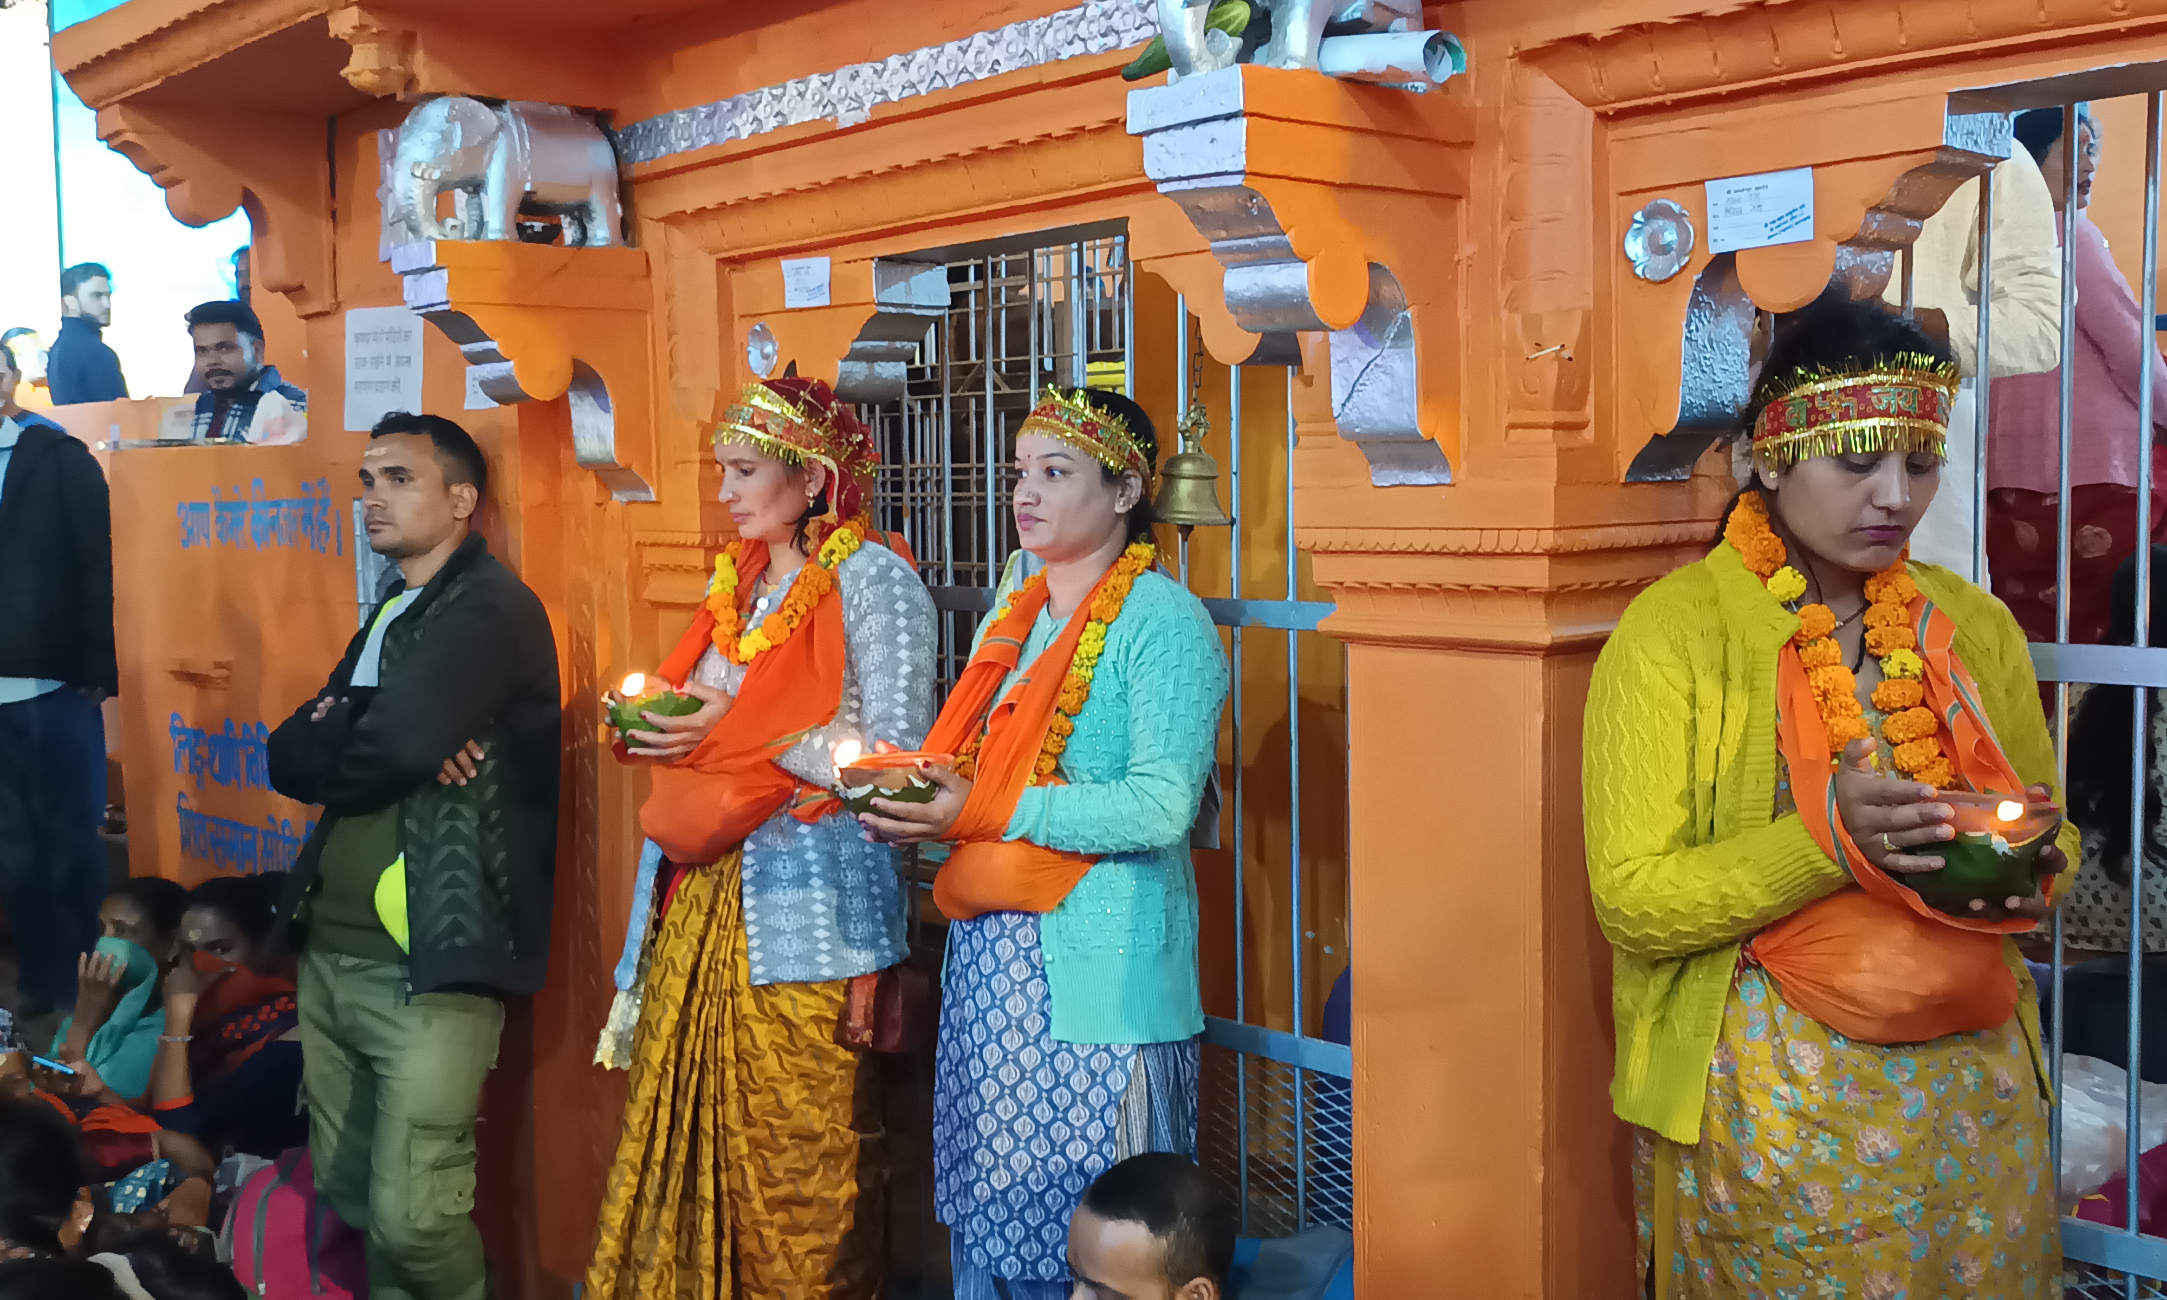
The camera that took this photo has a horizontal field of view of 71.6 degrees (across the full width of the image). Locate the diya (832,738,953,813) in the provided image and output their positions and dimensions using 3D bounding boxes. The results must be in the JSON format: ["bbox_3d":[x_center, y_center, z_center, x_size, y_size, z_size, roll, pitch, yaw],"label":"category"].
[{"bbox_3d":[-0.266,0.180,2.120,0.160,0.085,0.160,-1,6,0],"label":"diya"}]

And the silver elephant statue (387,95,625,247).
[{"bbox_3d":[-0.974,-0.802,2.503,0.350,0.230,0.140,-7,8,-44],"label":"silver elephant statue"}]

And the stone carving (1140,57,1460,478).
[{"bbox_3d":[0.244,-0.392,1.630,0.390,0.425,0.130,-7,8,-44],"label":"stone carving"}]

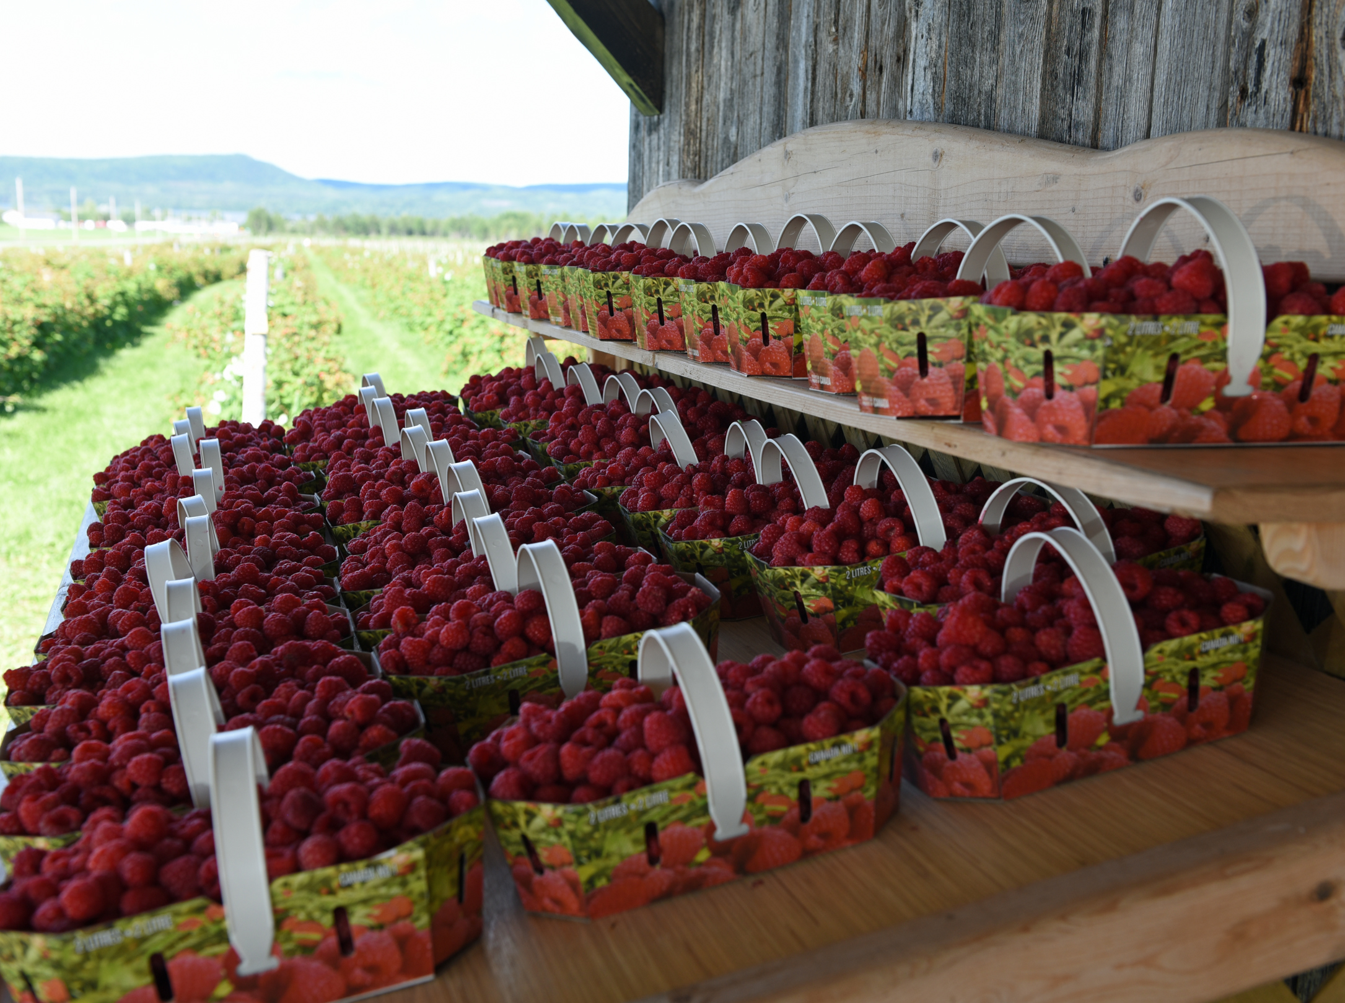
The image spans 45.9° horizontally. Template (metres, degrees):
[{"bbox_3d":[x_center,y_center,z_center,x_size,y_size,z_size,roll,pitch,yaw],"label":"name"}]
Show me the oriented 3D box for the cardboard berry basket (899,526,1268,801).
[{"bbox_3d":[0.271,0.090,1.061,0.263,0.151,0.126,-11,11,-15],"label":"cardboard berry basket"}]

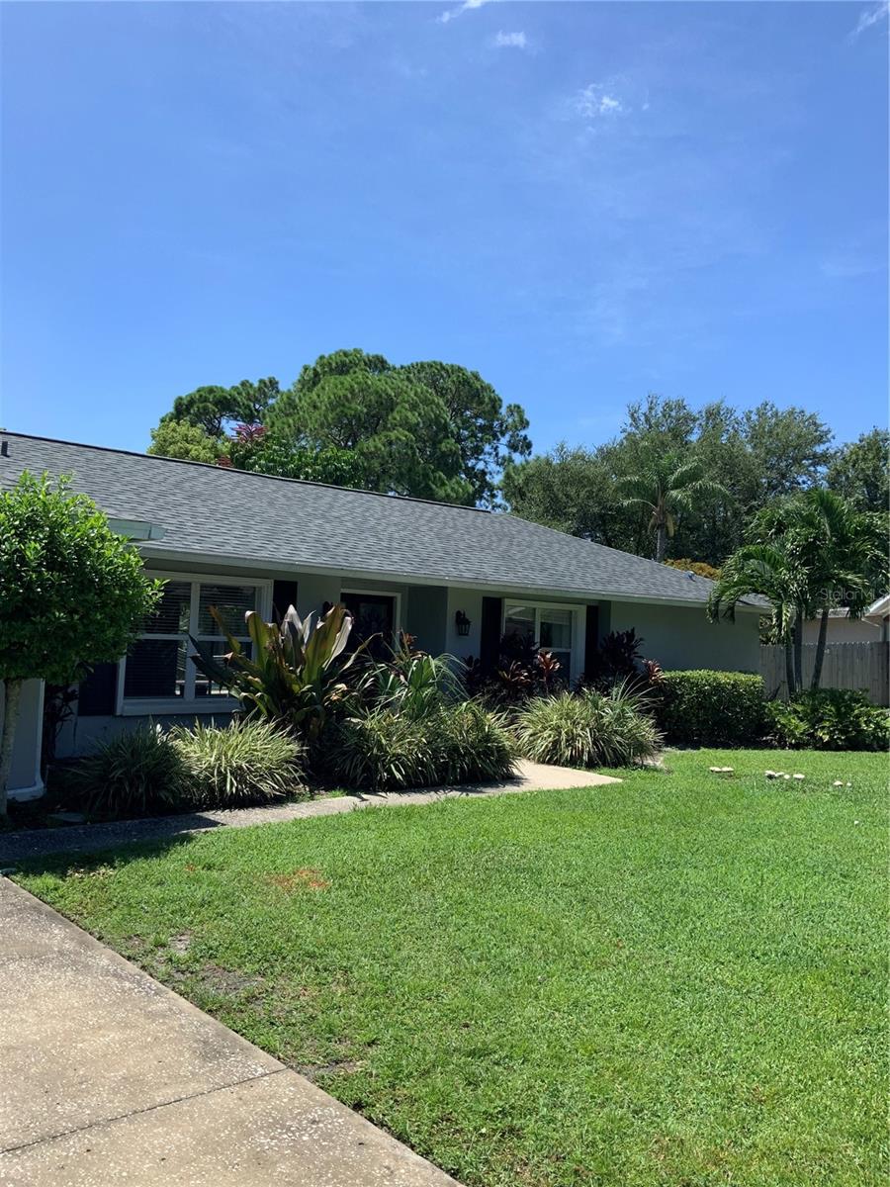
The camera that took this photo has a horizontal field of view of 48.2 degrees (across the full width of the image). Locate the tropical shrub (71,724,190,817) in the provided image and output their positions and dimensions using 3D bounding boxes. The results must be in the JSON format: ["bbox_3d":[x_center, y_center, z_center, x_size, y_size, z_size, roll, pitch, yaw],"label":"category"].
[{"bbox_3d":[-2.669,1.431,8.450,1.000,0.670,0.950,3,-3,-17],"label":"tropical shrub"}]

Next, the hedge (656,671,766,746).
[{"bbox_3d":[4.353,1.862,16.300,1.750,1.100,1.450,1,-3,15],"label":"hedge"}]

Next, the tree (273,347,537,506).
[{"bbox_3d":[-1.810,-3.116,40.000,10.300,13.000,9.500,2,-3,-3],"label":"tree"}]

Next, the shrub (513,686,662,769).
[{"bbox_3d":[1.840,1.696,12.800,1.800,0.900,1.500,2,-3,8],"label":"shrub"}]

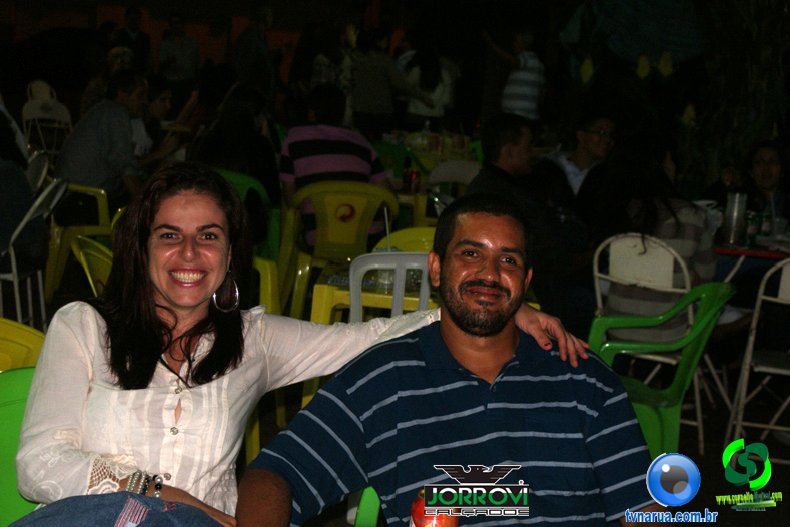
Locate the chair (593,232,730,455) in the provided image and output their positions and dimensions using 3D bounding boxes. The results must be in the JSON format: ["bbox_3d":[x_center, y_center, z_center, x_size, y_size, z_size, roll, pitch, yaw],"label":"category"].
[{"bbox_3d":[1.048,0.260,5.628,0.430,0.800,0.470,8,10,33],"label":"chair"}]

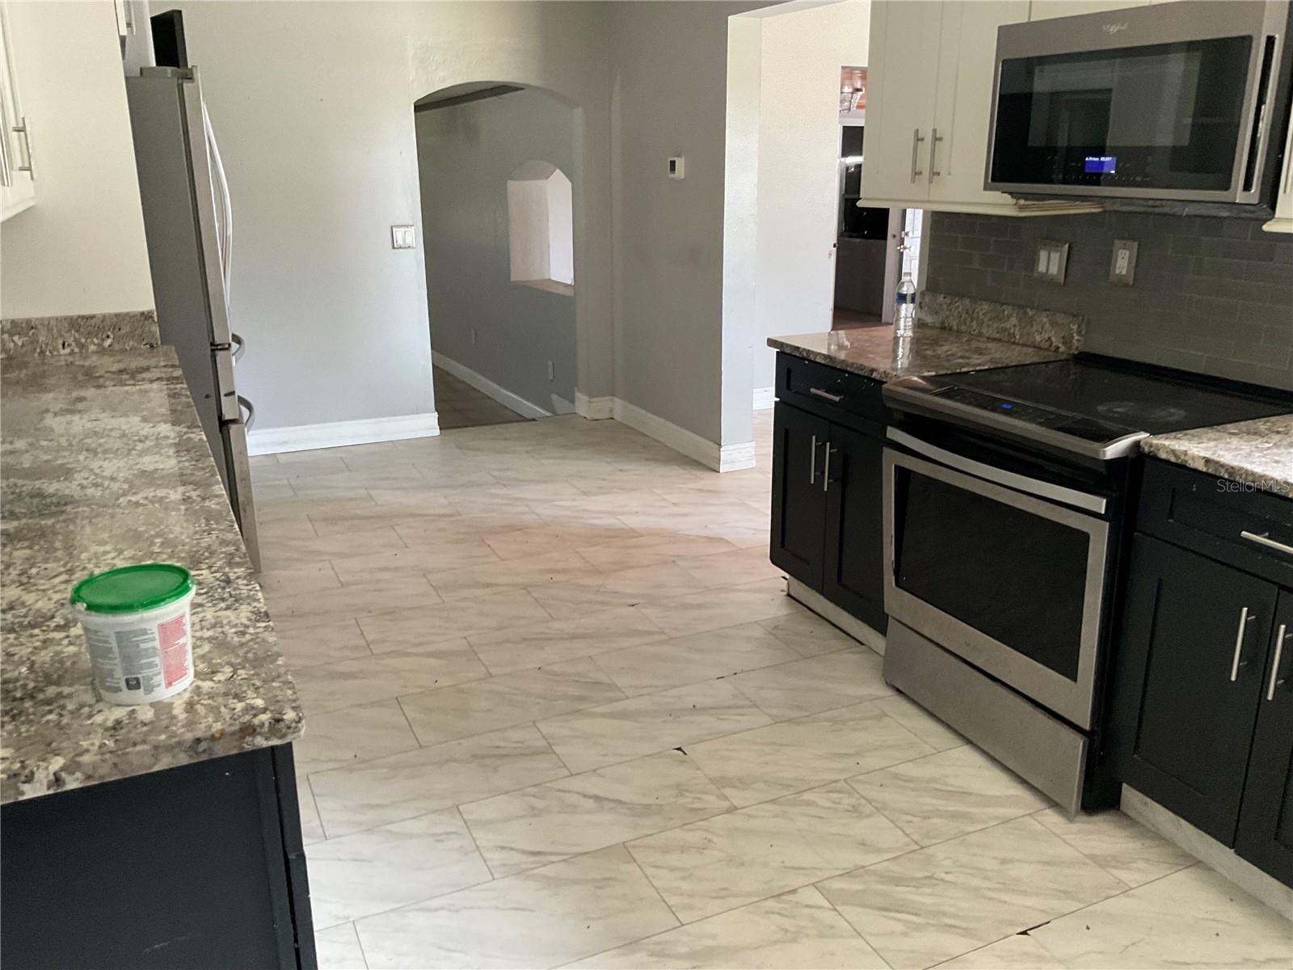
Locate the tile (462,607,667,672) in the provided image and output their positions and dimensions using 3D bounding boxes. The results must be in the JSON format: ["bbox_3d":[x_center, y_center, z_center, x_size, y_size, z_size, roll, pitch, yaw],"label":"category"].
[{"bbox_3d":[-0.255,0.509,3.554,0.608,0.011,0.306,-8,19,-23],"label":"tile"}]

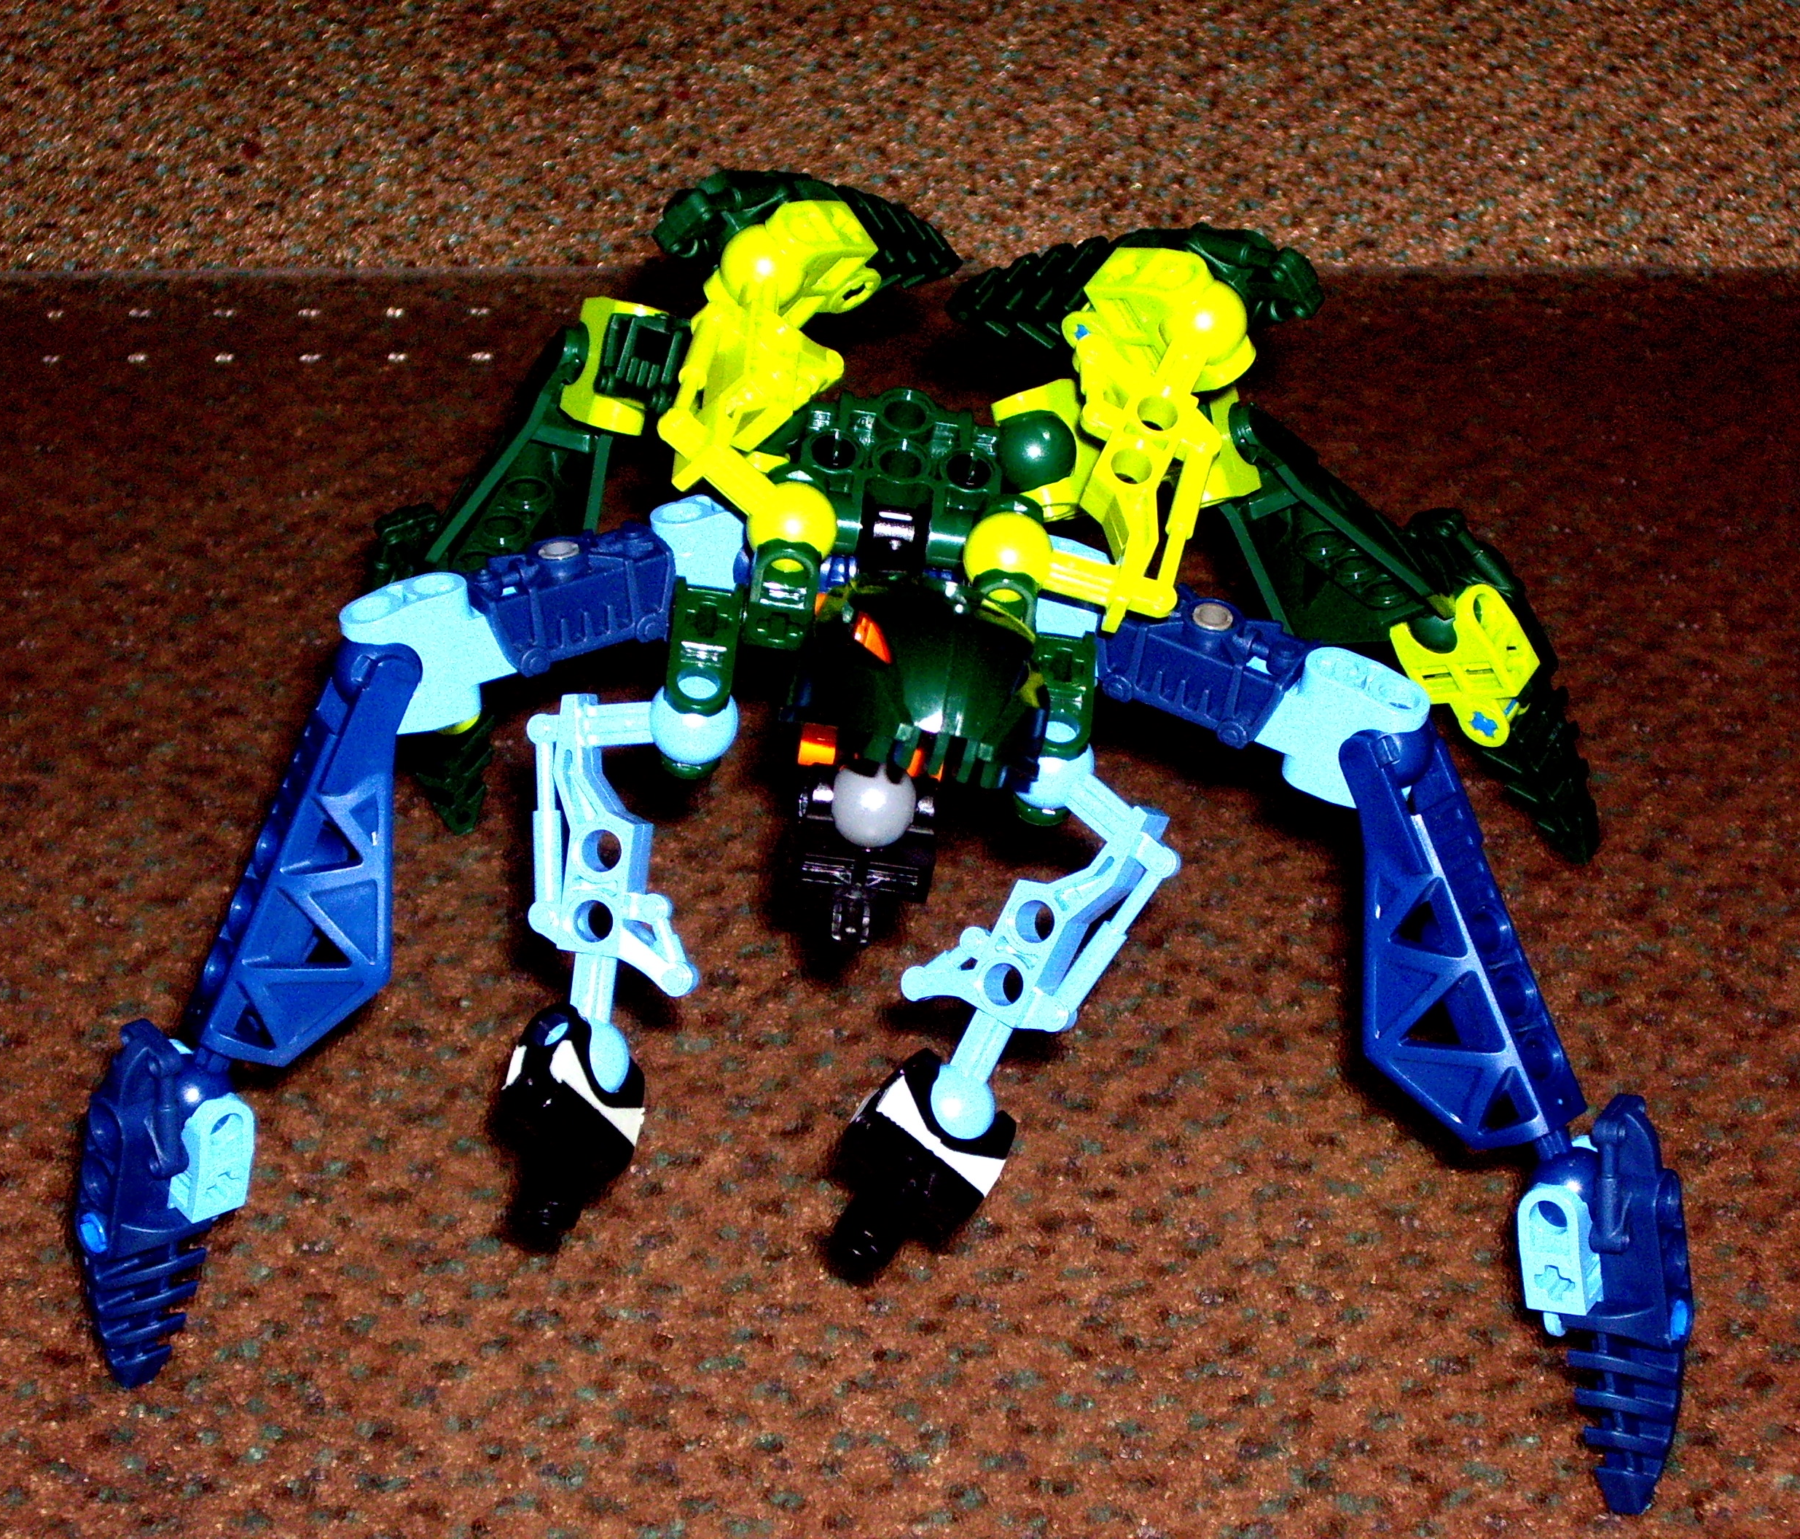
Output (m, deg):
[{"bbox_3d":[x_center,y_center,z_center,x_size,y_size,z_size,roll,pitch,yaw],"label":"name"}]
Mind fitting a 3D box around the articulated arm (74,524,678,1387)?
[{"bbox_3d":[-0.061,0.019,0.653,0.080,0.088,0.027,-26,46,-28],"label":"articulated arm"}]

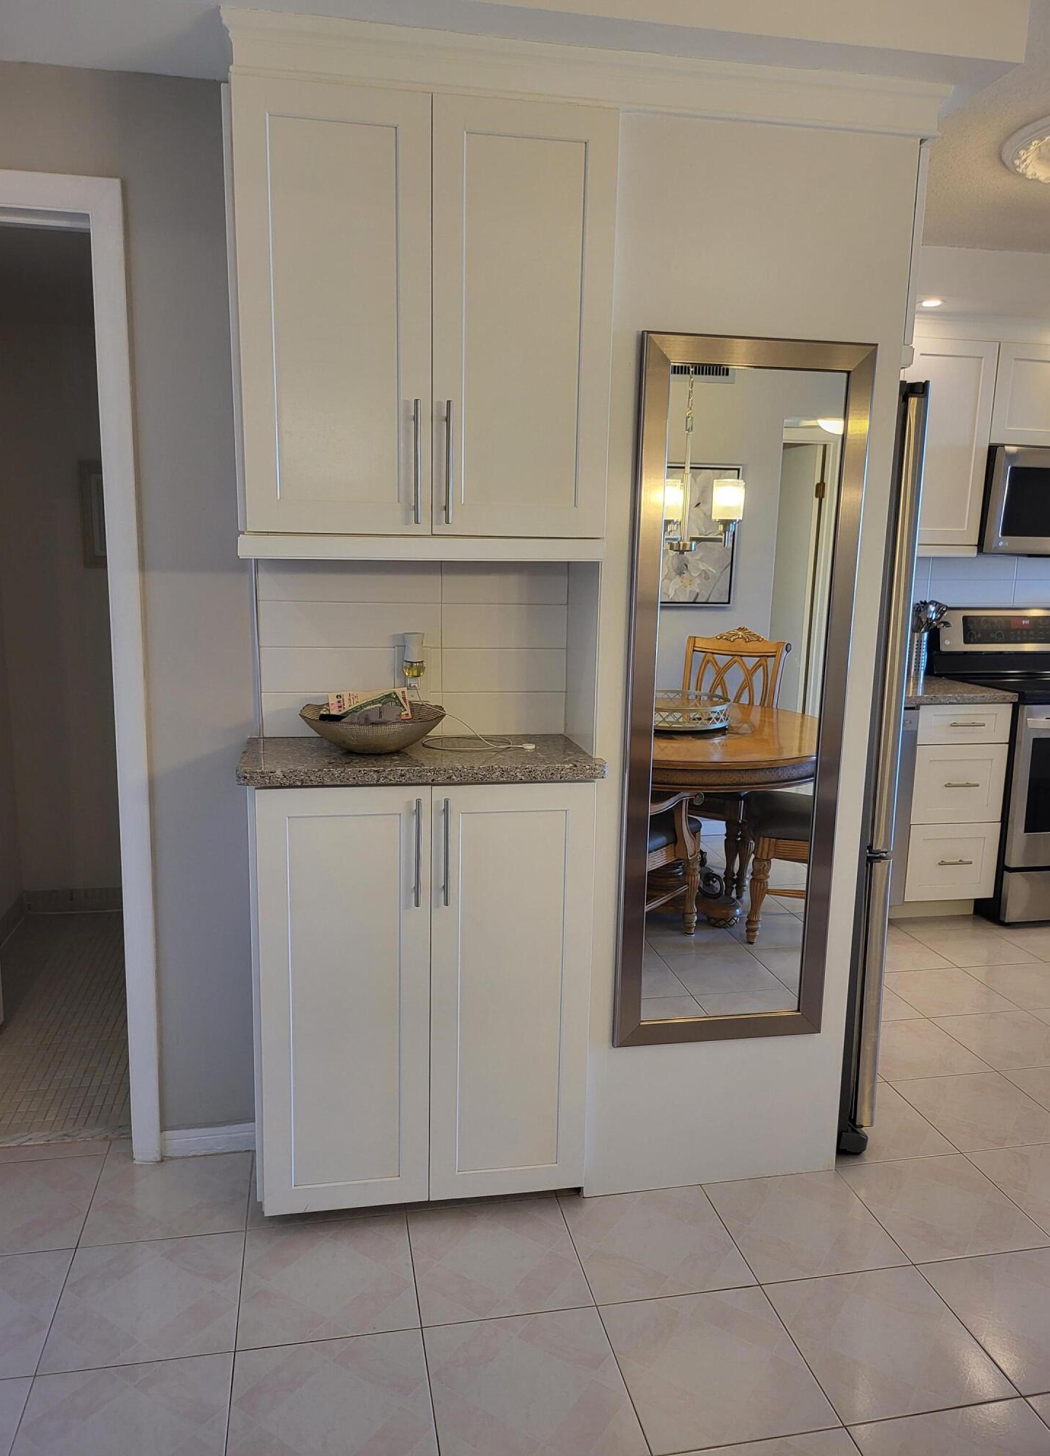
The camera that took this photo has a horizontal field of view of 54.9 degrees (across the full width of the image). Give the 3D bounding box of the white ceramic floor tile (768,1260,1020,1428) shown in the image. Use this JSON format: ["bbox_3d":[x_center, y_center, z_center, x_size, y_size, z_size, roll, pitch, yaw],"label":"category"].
[{"bbox_3d":[0.660,1.127,1.859,0.328,0.010,0.328,-1,10,-11],"label":"white ceramic floor tile"}]

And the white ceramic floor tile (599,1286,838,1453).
[{"bbox_3d":[0.333,1.131,1.794,0.328,0.010,0.328,-1,10,-11],"label":"white ceramic floor tile"}]

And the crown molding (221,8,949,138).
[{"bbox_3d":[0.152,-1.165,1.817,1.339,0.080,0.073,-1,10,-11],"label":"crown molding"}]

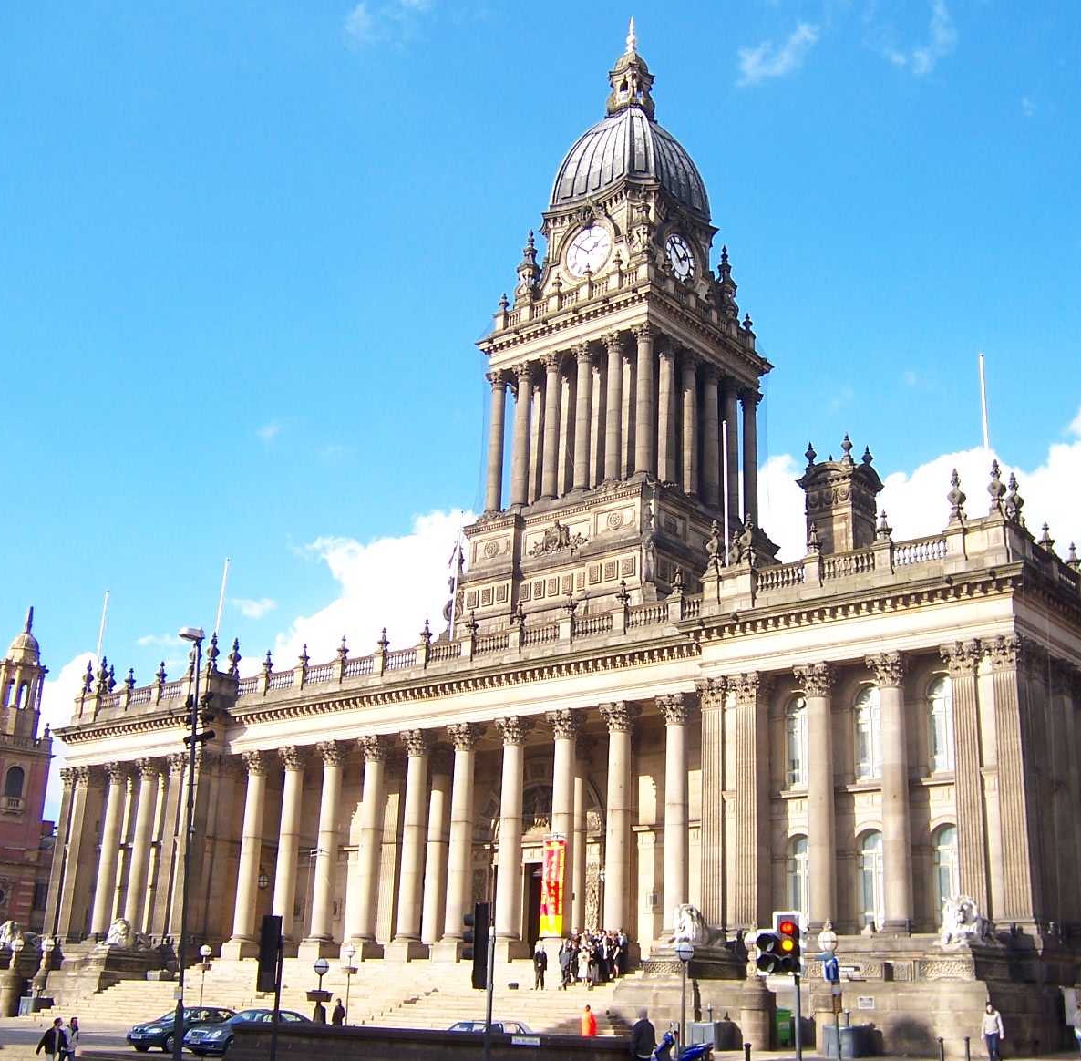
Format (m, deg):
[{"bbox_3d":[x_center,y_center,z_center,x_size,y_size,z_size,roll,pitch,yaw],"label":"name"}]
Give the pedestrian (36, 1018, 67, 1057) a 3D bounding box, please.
[{"bbox_3d":[-12.324,13.223,34.012,0.580,1.750,0.520,-14,-25,38],"label":"pedestrian"}]

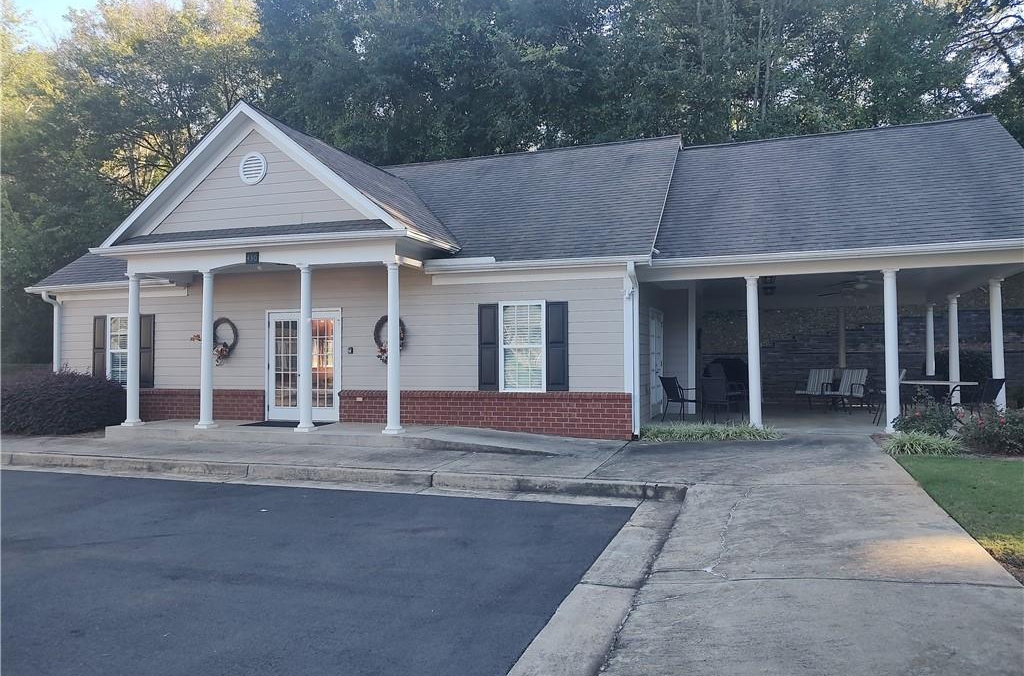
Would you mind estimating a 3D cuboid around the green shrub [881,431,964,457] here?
[{"bbox_3d":[5.302,1.326,9.201,0.804,0.271,0.623,-1,-2,18],"label":"green shrub"}]

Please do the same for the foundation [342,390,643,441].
[{"bbox_3d":[-0.600,1.283,12.111,5.306,0.764,0.181,-1,-2,18],"label":"foundation"}]

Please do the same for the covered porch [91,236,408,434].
[{"bbox_3d":[-4.081,0.068,12.262,5.809,3.115,1.909,-1,-2,18],"label":"covered porch"}]

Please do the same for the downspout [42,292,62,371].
[{"bbox_3d":[-9.602,0.405,14.774,0.111,2.673,0.422,-1,-2,18],"label":"downspout"}]

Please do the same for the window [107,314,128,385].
[{"bbox_3d":[-7.926,0.278,14.471,0.819,1.532,0.101,-1,-2,18],"label":"window"}]

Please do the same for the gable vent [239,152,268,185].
[{"bbox_3d":[-4.282,-2.796,11.739,0.563,0.563,0.060,-1,-2,18],"label":"gable vent"}]

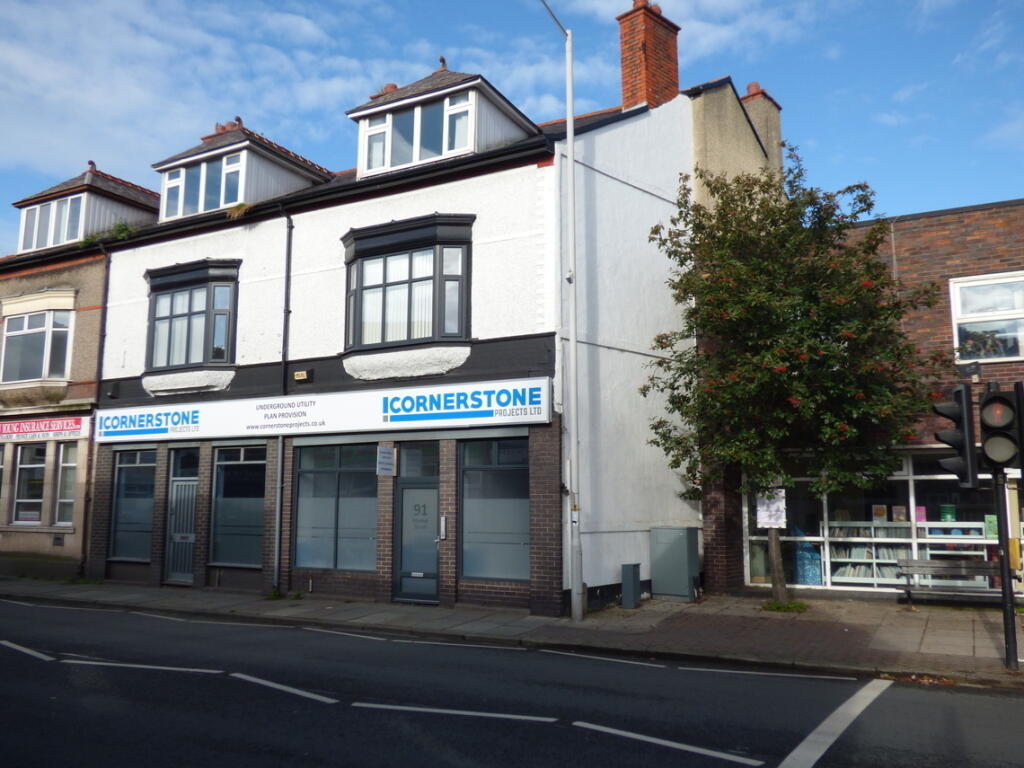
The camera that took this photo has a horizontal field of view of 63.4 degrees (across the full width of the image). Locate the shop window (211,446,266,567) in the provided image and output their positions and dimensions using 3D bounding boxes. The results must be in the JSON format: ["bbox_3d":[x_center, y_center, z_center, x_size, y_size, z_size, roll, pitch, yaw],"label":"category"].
[{"bbox_3d":[-5.425,2.434,16.505,1.540,2.345,0.120,-4,-9,29],"label":"shop window"}]

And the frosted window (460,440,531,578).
[{"bbox_3d":[-0.250,2.091,13.847,1.340,2.329,0.090,-4,-9,28],"label":"frosted window"}]

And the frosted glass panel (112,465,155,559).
[{"bbox_3d":[-8.172,2.799,18.033,1.350,2.010,0.070,-4,-9,28],"label":"frosted glass panel"}]

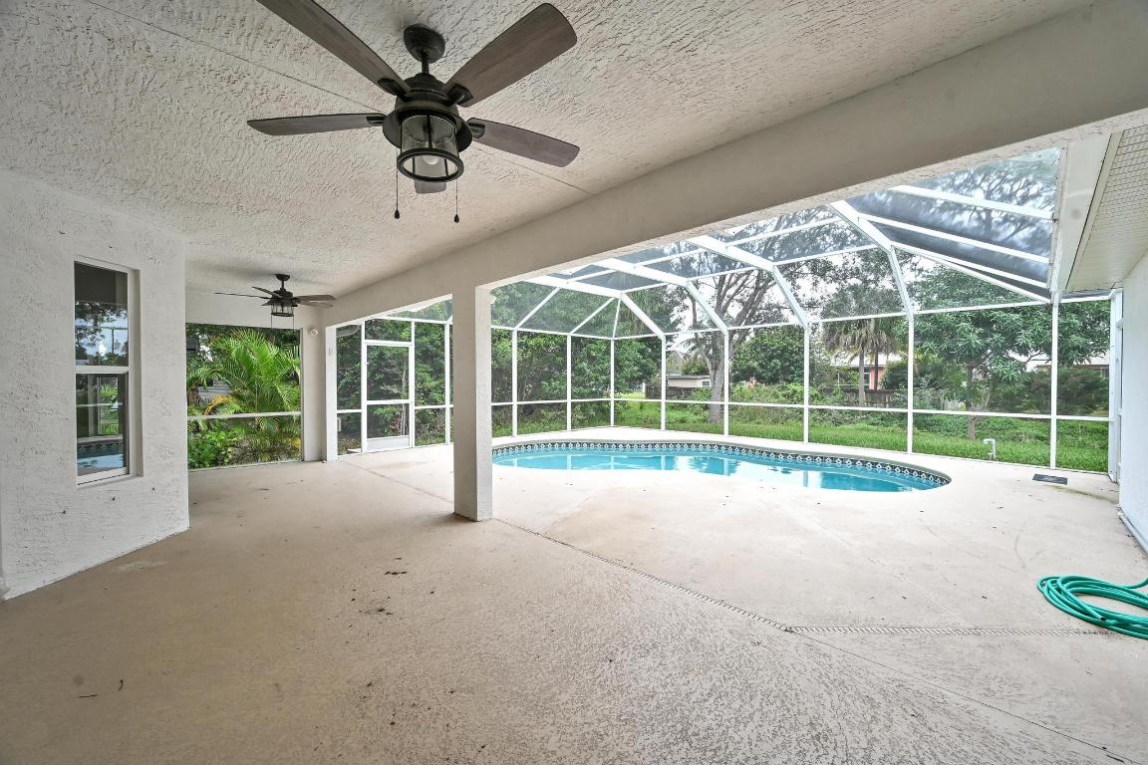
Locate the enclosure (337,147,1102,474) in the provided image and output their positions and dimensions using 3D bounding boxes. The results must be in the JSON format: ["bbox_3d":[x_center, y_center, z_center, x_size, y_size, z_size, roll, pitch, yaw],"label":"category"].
[{"bbox_3d":[1.644,-0.408,7.383,7.500,3.360,9.250,0,1,-44],"label":"enclosure"}]

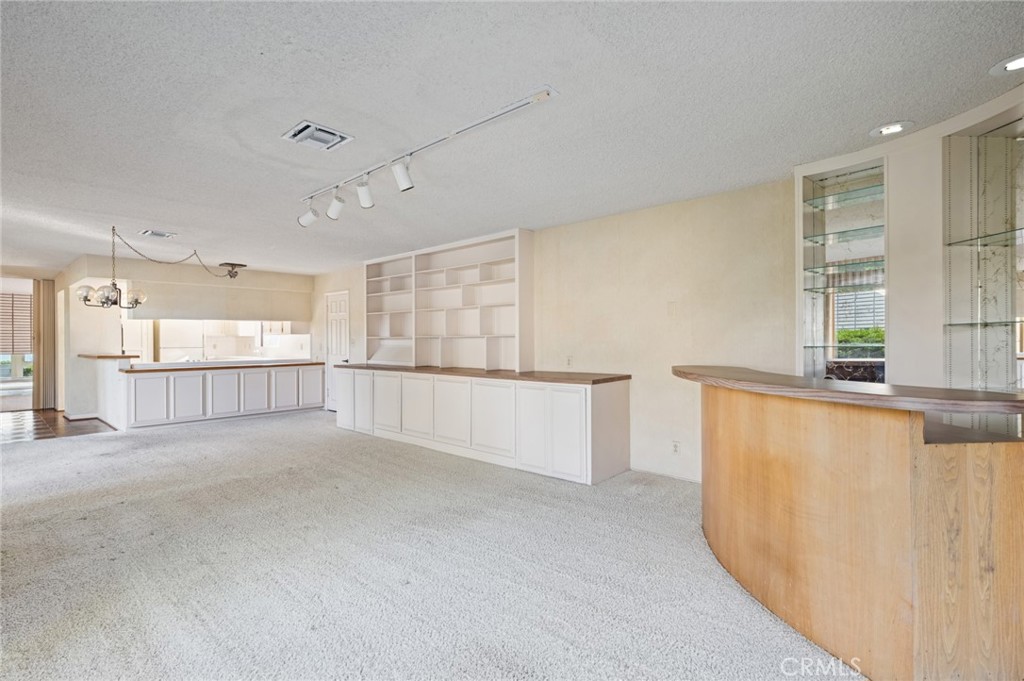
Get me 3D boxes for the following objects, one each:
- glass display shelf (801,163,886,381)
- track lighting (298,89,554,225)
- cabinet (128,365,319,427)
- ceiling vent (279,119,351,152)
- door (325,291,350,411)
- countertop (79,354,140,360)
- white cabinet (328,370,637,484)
[{"bbox_3d":[2.248,-0.407,3.062,0.220,1.465,0.450,0,0,-44],"label":"glass display shelf"},{"bbox_3d":[-0.812,-1.087,3.107,2.700,0.250,0.200,0,0,40],"label":"track lighting"},{"bbox_3d":[-4.624,0.840,7.476,0.600,0.840,2.750,0,0,40],"label":"cabinet"},{"bbox_3d":[-1.154,-1.204,2.703,0.310,0.030,0.295,0,0,40],"label":"ceiling vent"},{"bbox_3d":[-2.997,0.236,7.857,0.760,2.060,0.070,0,0,40],"label":"door"},{"bbox_3d":[-6.221,0.254,7.046,1.500,0.045,0.480,0,0,40],"label":"countertop"},{"bbox_3d":[-0.743,0.797,5.470,4.260,0.888,0.640,0,0,40],"label":"white cabinet"}]

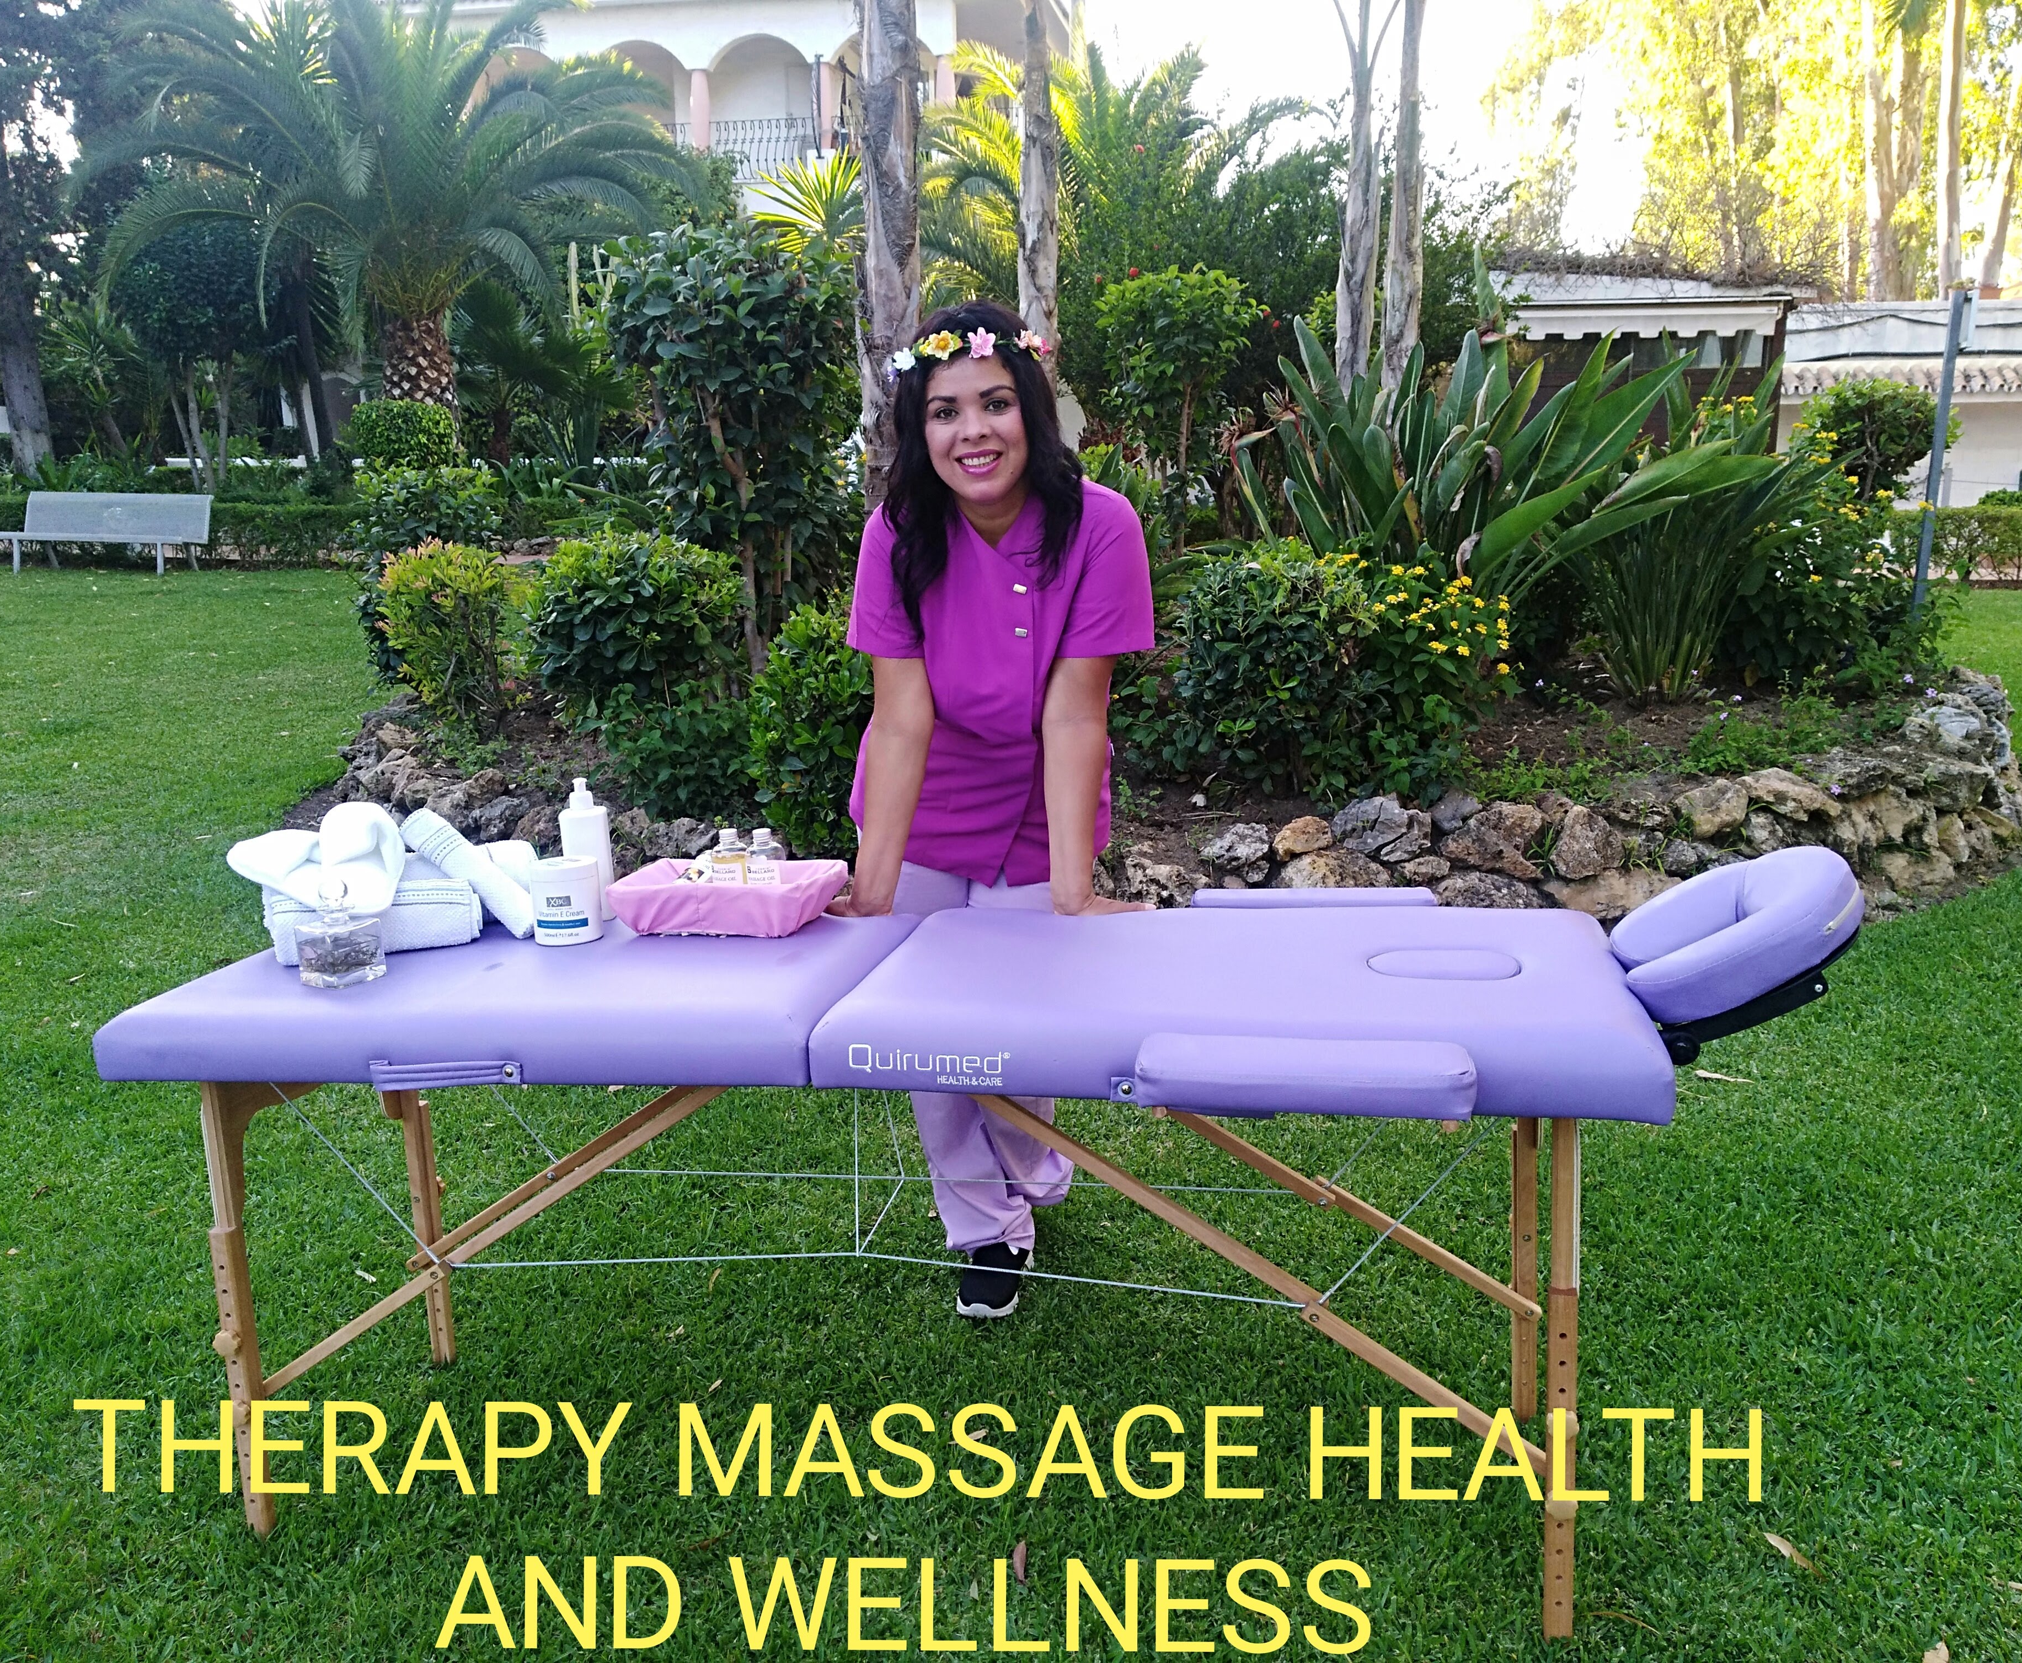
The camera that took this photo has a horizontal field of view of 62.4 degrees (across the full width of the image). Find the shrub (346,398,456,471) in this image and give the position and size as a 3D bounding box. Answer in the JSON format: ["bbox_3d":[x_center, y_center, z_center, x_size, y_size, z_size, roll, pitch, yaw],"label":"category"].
[{"bbox_3d":[-6.139,-3.955,16.800,1.120,0.780,1.100,0,11,0],"label":"shrub"}]

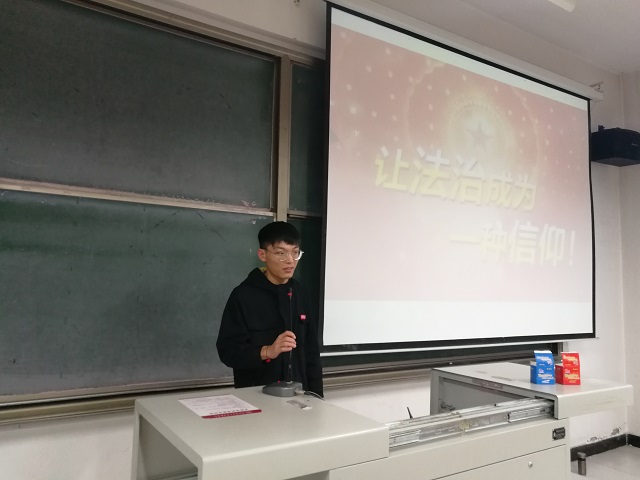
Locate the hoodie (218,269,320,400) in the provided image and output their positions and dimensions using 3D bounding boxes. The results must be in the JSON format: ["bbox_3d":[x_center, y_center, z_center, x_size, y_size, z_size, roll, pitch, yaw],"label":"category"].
[{"bbox_3d":[-0.234,0.487,2.294,0.530,0.700,0.370,4,-6,-29],"label":"hoodie"}]

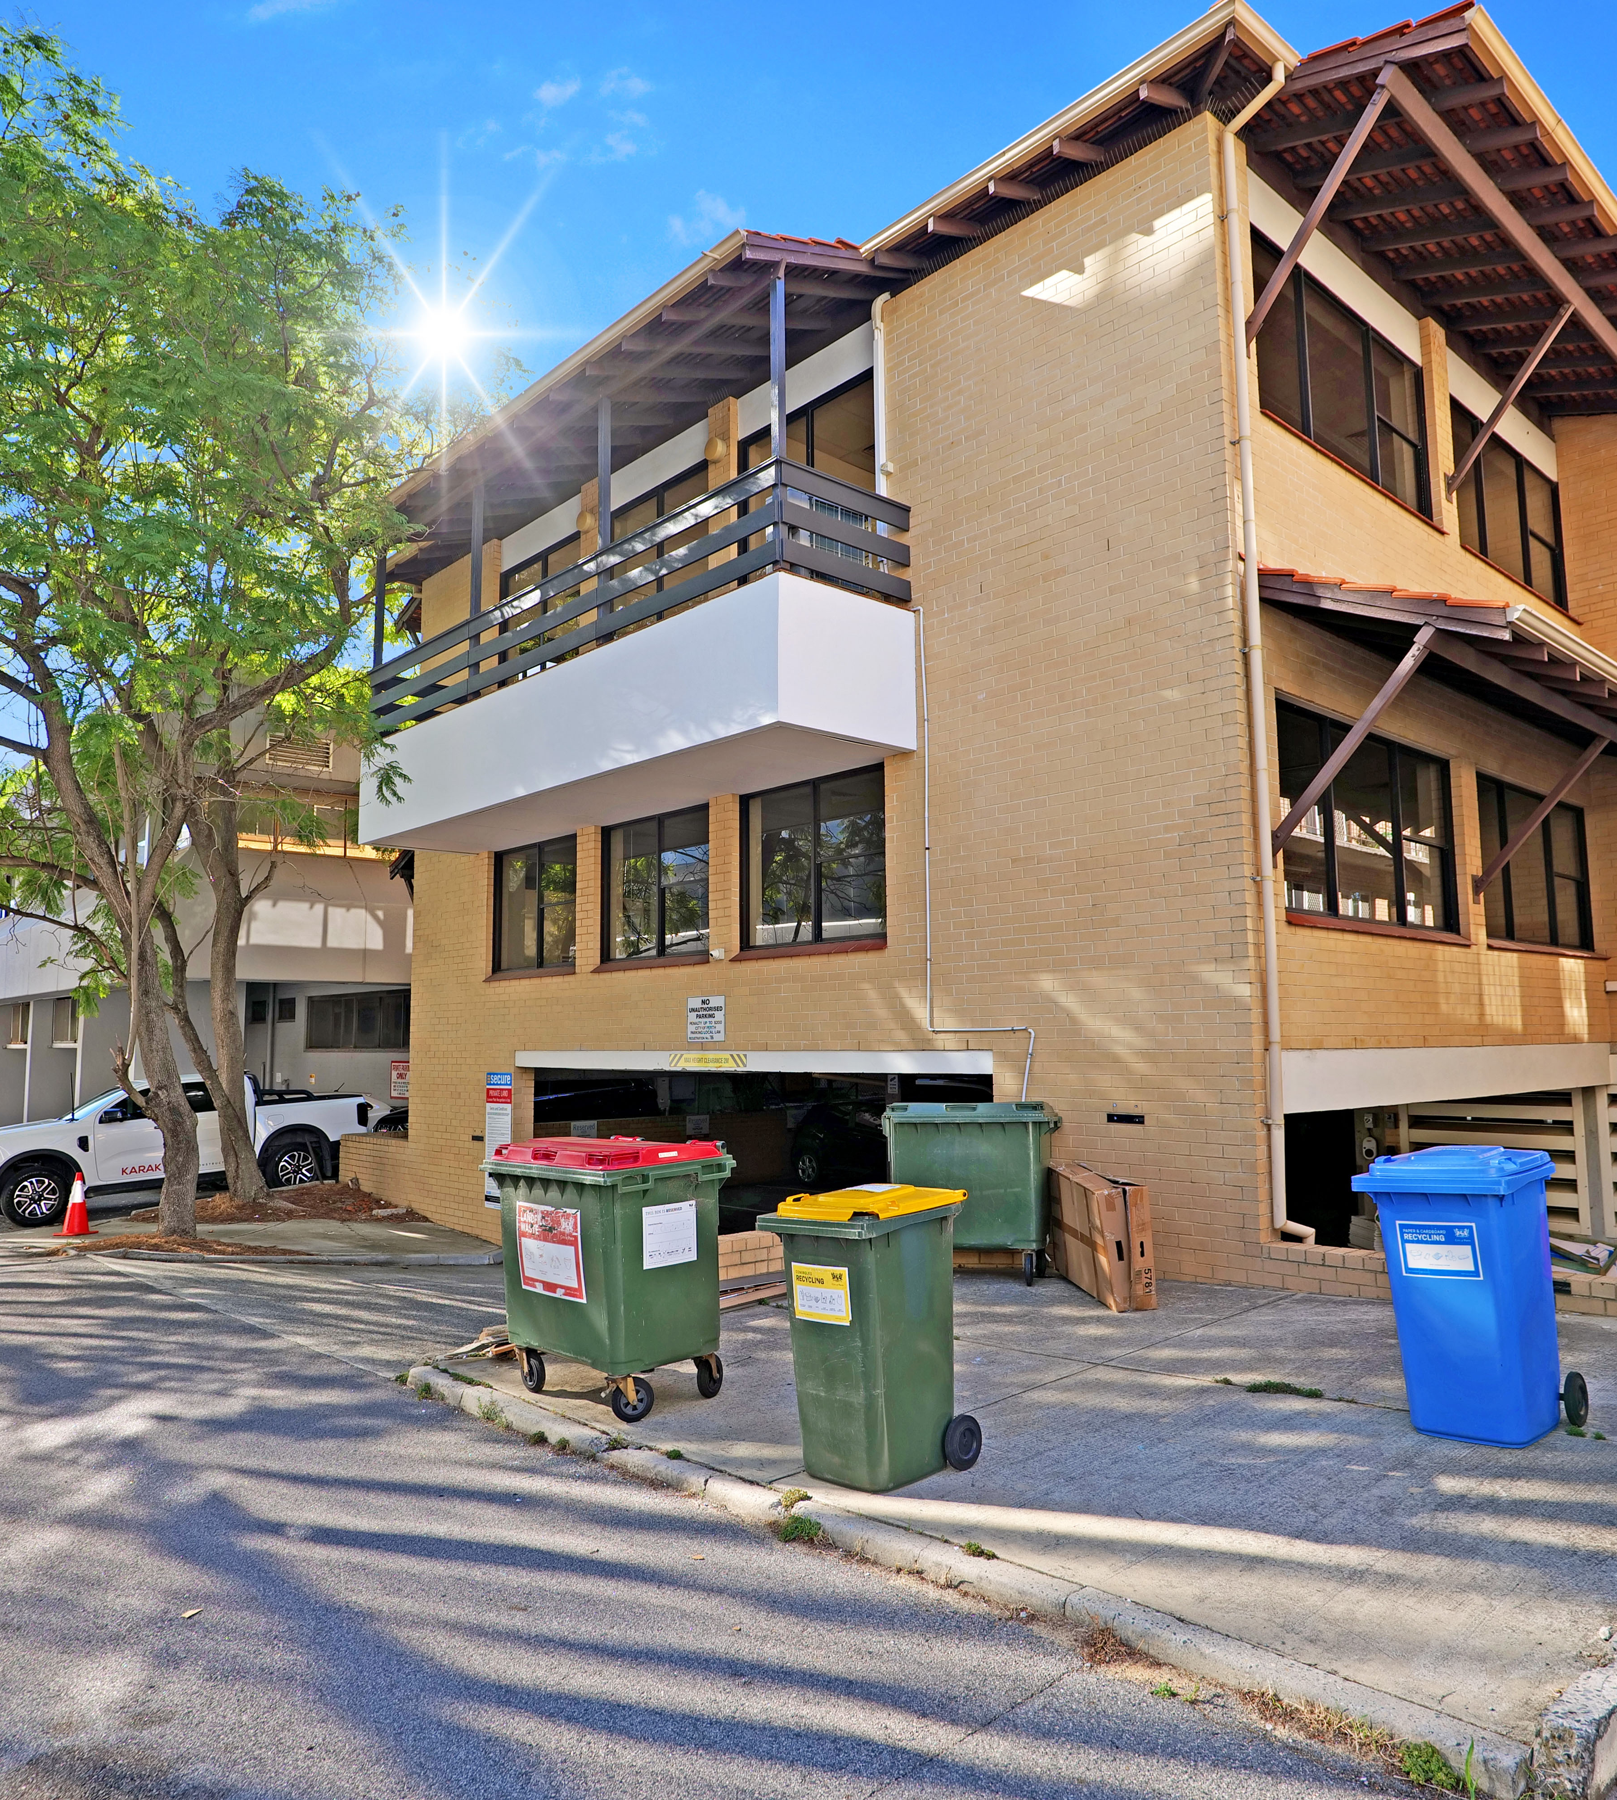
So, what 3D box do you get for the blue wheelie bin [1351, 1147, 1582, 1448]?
[{"bbox_3d":[2.691,1.589,4.878,0.730,1.065,0.580,6,-12,-44],"label":"blue wheelie bin"}]

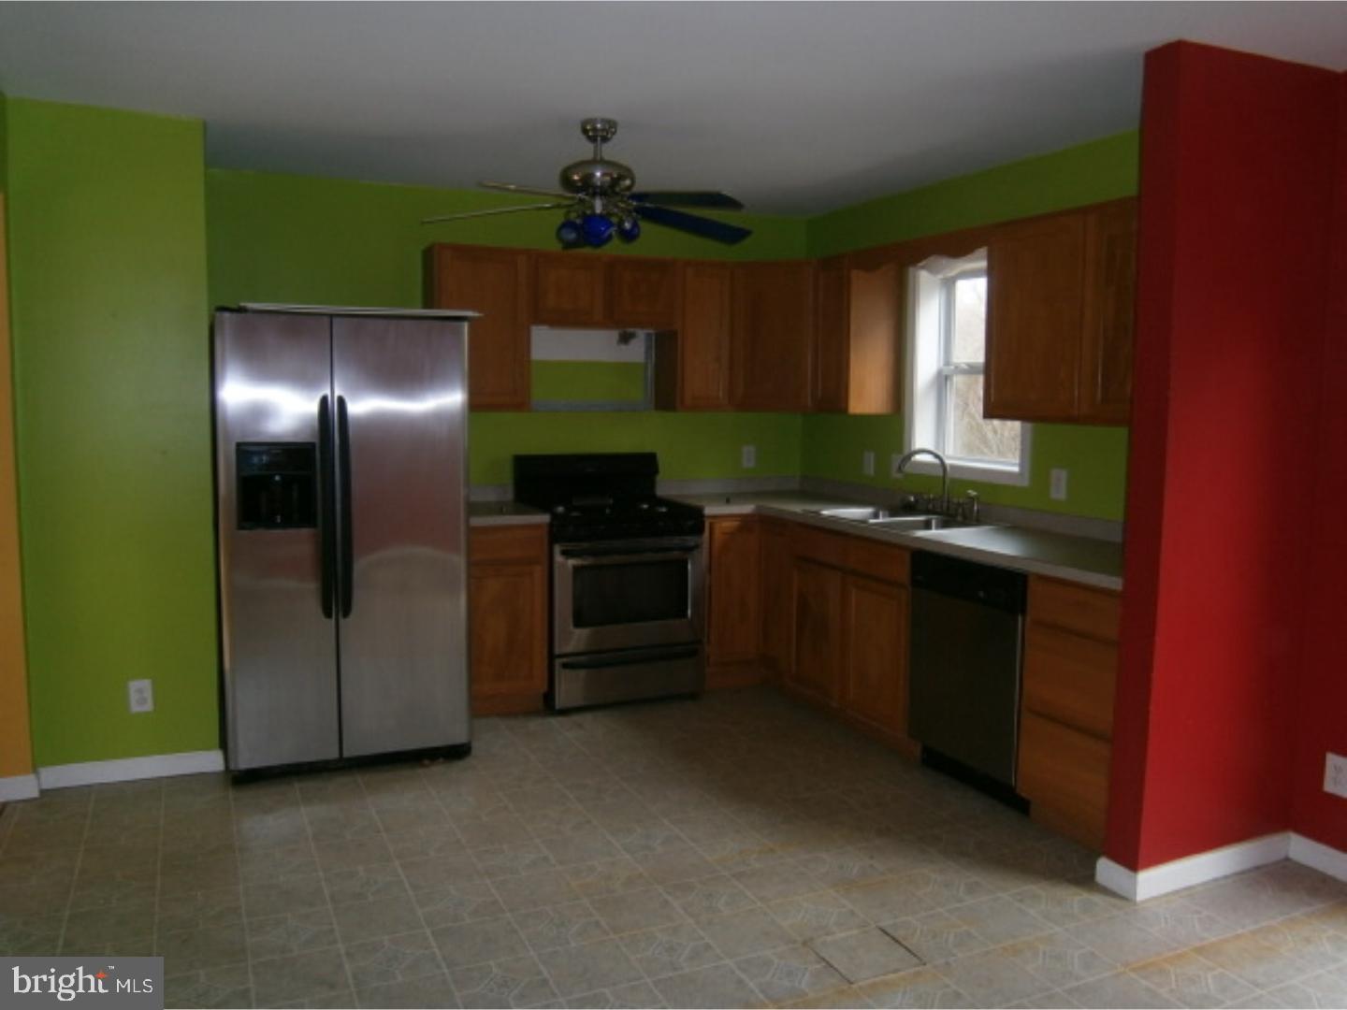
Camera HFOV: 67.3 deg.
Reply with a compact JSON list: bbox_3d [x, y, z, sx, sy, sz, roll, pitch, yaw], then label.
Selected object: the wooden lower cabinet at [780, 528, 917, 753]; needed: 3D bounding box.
[{"bbox_3d":[1.016,0.546,4.565,0.620,0.876,0.932,-3,7,-25],"label":"wooden lower cabinet"}]

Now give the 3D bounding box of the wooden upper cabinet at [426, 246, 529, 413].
[{"bbox_3d":[-0.931,-0.822,4.781,0.439,0.751,0.310,-2,6,-25],"label":"wooden upper cabinet"}]

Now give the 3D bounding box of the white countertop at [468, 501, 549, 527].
[{"bbox_3d":[-0.900,0.050,4.765,0.443,0.039,0.635,-3,7,-25],"label":"white countertop"}]

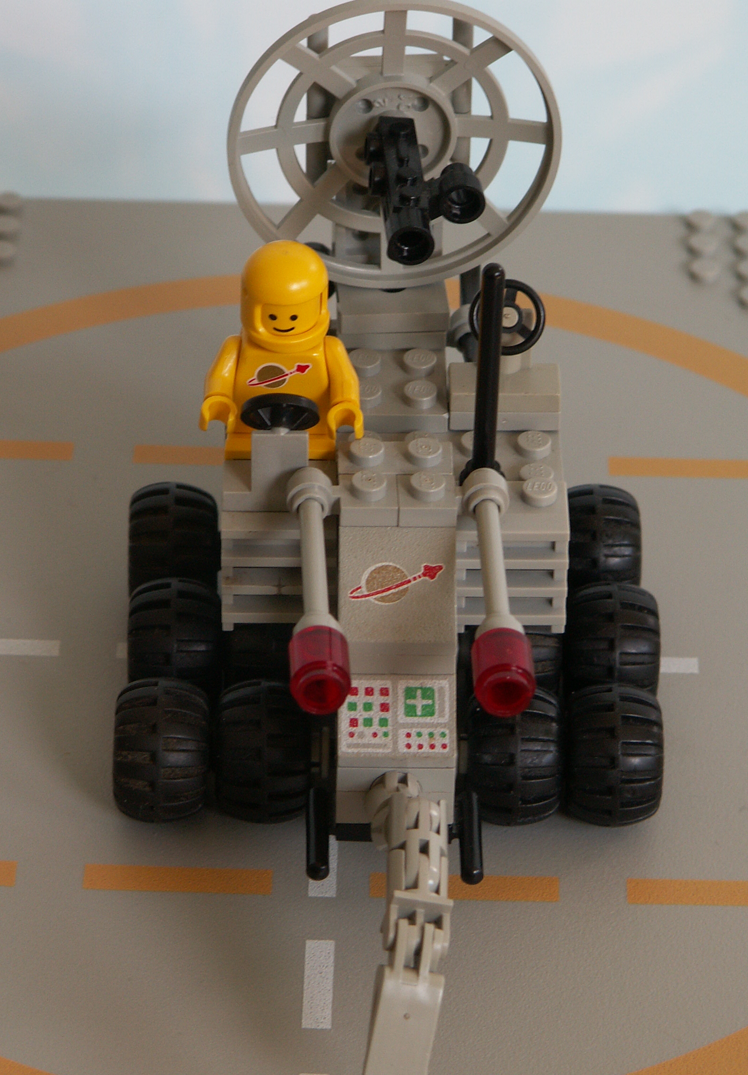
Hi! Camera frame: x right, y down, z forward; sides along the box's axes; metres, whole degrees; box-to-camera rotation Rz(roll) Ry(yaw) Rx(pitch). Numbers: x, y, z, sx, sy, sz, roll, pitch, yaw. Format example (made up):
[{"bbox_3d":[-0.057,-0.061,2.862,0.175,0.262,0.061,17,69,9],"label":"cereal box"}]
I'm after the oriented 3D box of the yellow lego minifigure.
[{"bbox_3d":[-0.013,-0.024,0.585,0.023,0.034,0.018,0,23,-1],"label":"yellow lego minifigure"}]

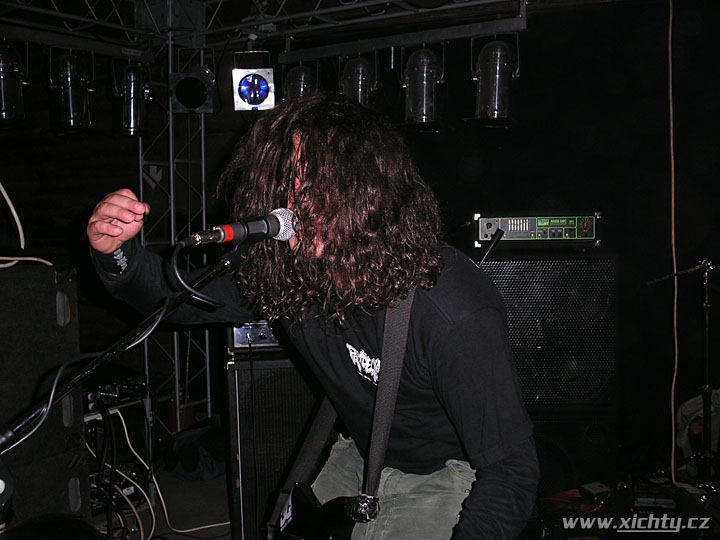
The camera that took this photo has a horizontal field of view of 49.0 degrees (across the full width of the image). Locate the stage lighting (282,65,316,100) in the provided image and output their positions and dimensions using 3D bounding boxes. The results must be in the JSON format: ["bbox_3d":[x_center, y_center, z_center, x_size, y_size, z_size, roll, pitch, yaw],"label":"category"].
[{"bbox_3d":[-0.272,-0.790,3.680,0.170,0.325,0.170,1,3,30],"label":"stage lighting"}]

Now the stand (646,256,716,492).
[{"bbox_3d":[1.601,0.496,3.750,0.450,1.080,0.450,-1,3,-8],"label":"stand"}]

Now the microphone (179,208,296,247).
[{"bbox_3d":[-0.174,-0.059,1.216,0.052,0.052,0.206,2,11,44],"label":"microphone"}]

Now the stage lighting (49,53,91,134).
[{"bbox_3d":[-1.219,-0.750,3.341,0.170,0.325,0.170,2,4,45],"label":"stage lighting"}]

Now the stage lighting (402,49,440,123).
[{"bbox_3d":[0.271,-0.778,3.360,0.170,0.325,0.170,1,3,30],"label":"stage lighting"}]

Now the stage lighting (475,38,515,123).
[{"bbox_3d":[0.547,-0.767,3.200,0.170,0.325,0.170,1,3,30],"label":"stage lighting"}]

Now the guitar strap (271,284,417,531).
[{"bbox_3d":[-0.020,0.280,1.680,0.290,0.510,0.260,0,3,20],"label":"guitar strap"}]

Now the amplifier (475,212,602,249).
[{"bbox_3d":[0.751,-0.173,3.460,0.540,0.150,0.300,-1,3,3],"label":"amplifier"}]

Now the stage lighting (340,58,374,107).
[{"bbox_3d":[-0.007,-0.783,3.520,0.170,0.325,0.170,1,3,30],"label":"stage lighting"}]

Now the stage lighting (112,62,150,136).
[{"bbox_3d":[-1.020,-0.766,3.552,0.170,0.325,0.170,2,4,45],"label":"stage lighting"}]

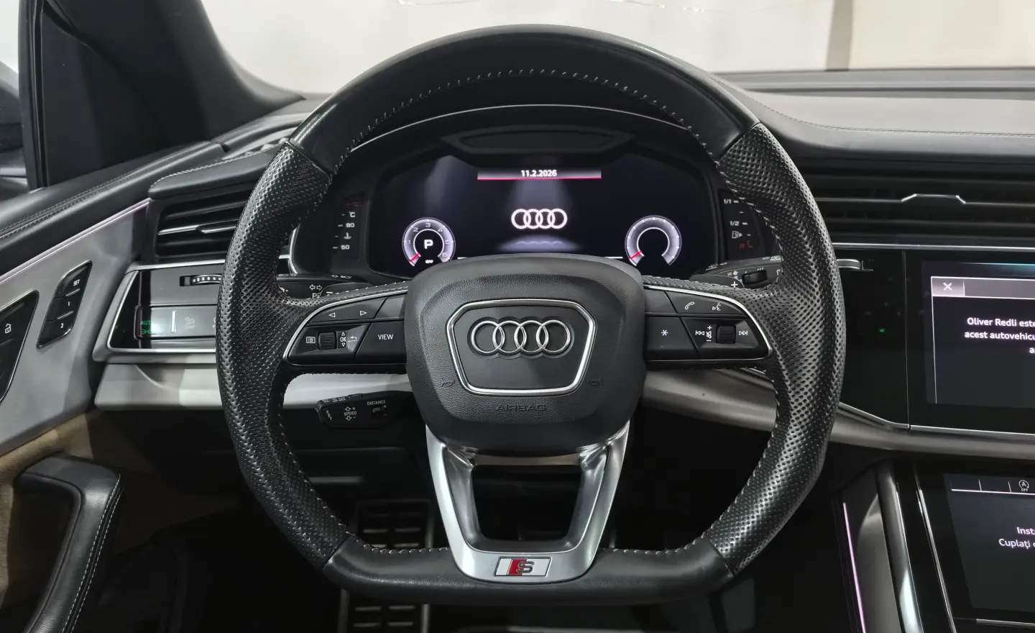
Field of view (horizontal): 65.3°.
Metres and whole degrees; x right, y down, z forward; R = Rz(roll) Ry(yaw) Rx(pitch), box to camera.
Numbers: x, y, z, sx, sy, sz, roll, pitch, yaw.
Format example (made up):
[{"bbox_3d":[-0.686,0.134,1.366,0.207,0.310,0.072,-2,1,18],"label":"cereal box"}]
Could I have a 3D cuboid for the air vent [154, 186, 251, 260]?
[{"bbox_3d":[-0.266,-0.083,0.715,0.115,0.064,0.040,-2,15,-7],"label":"air vent"}]

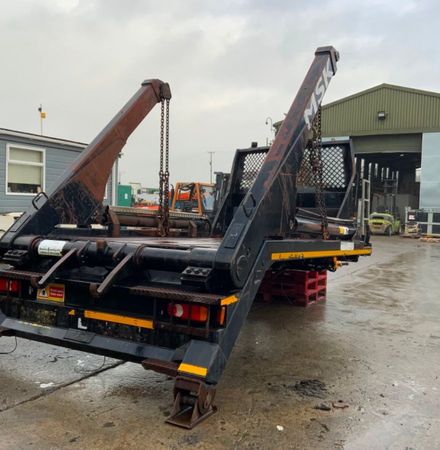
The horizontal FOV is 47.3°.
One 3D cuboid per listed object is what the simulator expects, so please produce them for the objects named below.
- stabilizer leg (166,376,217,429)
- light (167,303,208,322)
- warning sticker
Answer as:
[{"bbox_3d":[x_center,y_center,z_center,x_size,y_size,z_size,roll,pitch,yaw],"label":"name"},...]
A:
[{"bbox_3d":[-0.176,1.126,3.274,0.188,0.240,0.330,3,3,30],"label":"stabilizer leg"},{"bbox_3d":[-0.224,0.613,3.522,0.330,0.112,0.060,2,-1,30],"label":"light"},{"bbox_3d":[-1.424,0.577,4.236,0.325,0.150,0.010,2,-1,30],"label":"warning sticker"}]

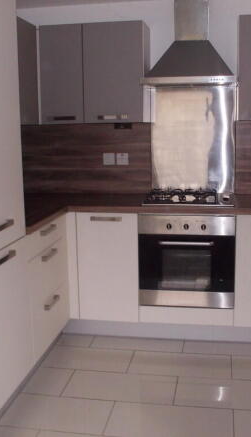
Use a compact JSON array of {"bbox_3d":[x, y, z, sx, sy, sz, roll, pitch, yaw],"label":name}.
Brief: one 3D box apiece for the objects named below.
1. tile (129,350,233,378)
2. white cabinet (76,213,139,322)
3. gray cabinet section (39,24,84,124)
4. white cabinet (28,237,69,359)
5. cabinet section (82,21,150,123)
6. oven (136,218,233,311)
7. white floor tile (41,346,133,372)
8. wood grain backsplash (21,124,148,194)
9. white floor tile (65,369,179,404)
[{"bbox_3d":[0.327,0.873,2.910,0.596,0.010,0.299,0,10,11],"label":"tile"},{"bbox_3d":[-0.060,0.272,3.438,0.403,0.714,0.570,1,10,10],"label":"white cabinet"},{"bbox_3d":[-0.406,-0.988,3.428,0.297,0.644,0.314,1,10,9],"label":"gray cabinet section"},{"bbox_3d":[-0.712,0.422,2.908,0.560,0.629,0.610,0,10,11],"label":"white cabinet"},{"bbox_3d":[-0.058,-0.983,3.374,0.407,0.644,0.314,1,10,9],"label":"cabinet section"},{"bbox_3d":[0.425,0.227,3.294,0.595,0.592,0.550,0,10,11],"label":"oven"},{"bbox_3d":[-0.244,0.870,3.017,0.565,0.010,0.299,0,10,11],"label":"white floor tile"},{"bbox_3d":[-0.314,-0.438,3.671,1.025,0.530,0.020,0,10,11],"label":"wood grain backsplash"},{"bbox_3d":[-0.023,0.929,2.690,0.599,0.012,0.300,1,10,10],"label":"white floor tile"}]

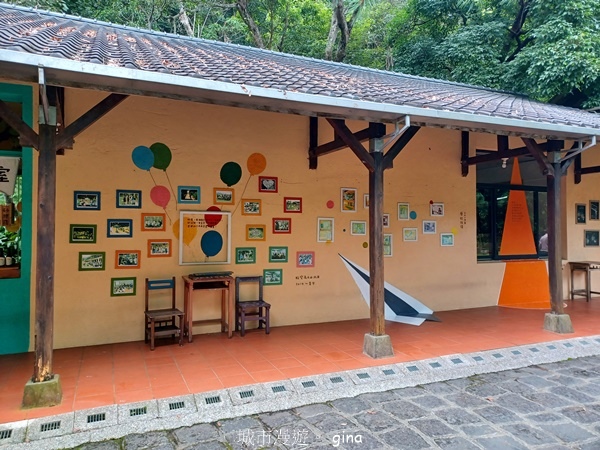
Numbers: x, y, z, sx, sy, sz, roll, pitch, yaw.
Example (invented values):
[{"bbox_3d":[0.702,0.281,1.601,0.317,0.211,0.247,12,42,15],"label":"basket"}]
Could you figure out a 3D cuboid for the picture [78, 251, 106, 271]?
[{"bbox_3d":[-2.566,0.455,5.357,0.284,0.226,0.028,0,-1,-23],"label":"picture"}]

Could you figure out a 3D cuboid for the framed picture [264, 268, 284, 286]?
[{"bbox_3d":[-0.401,0.793,6.539,0.311,0.239,0.025,1,-2,-25],"label":"framed picture"}]

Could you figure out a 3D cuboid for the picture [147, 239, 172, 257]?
[{"bbox_3d":[-1.830,0.309,5.670,0.297,0.230,0.028,0,-1,-23],"label":"picture"}]

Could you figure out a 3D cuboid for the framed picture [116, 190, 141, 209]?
[{"bbox_3d":[-2.181,-0.325,5.532,0.289,0.227,0.028,0,-1,-23],"label":"framed picture"}]

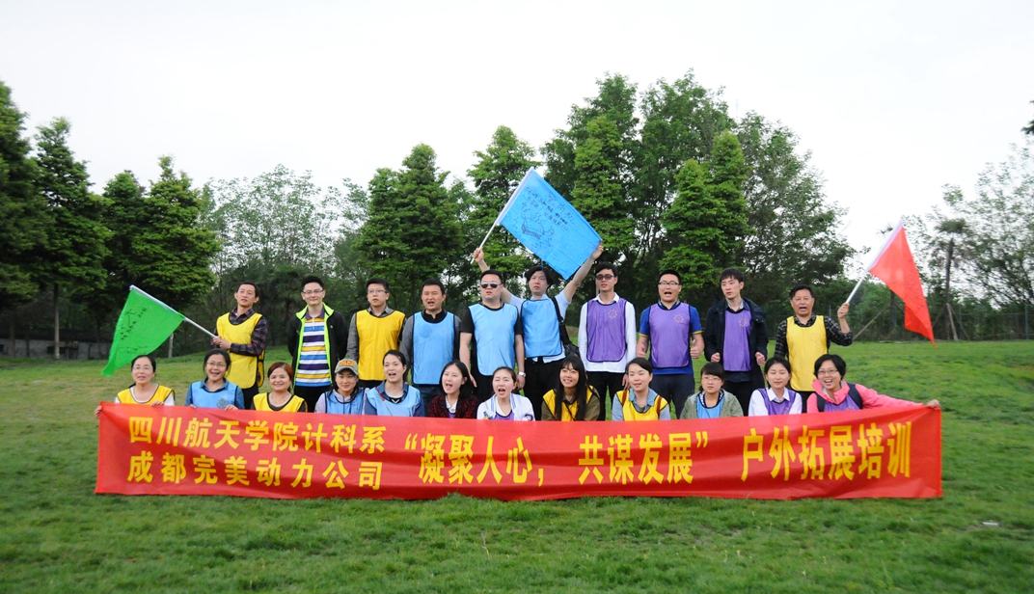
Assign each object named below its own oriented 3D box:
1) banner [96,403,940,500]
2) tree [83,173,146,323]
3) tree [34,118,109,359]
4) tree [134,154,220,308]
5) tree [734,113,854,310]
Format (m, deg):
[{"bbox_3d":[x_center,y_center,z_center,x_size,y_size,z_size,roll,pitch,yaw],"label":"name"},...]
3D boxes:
[{"bbox_3d":[0.014,1.153,7.050,6.300,0.700,0.220,0,0,0],"label":"banner"},{"bbox_3d":[-10.980,-0.940,26.000,1.850,5.090,1.850,0,0,0],"label":"tree"},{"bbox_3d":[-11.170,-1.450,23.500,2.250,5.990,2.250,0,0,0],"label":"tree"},{"bbox_3d":[-8.570,-1.030,24.000,2.100,5.060,2.100,0,0,0],"label":"tree"},{"bbox_3d":[8.260,-2.110,29.000,4.140,7.090,4.140,0,0,0],"label":"tree"}]

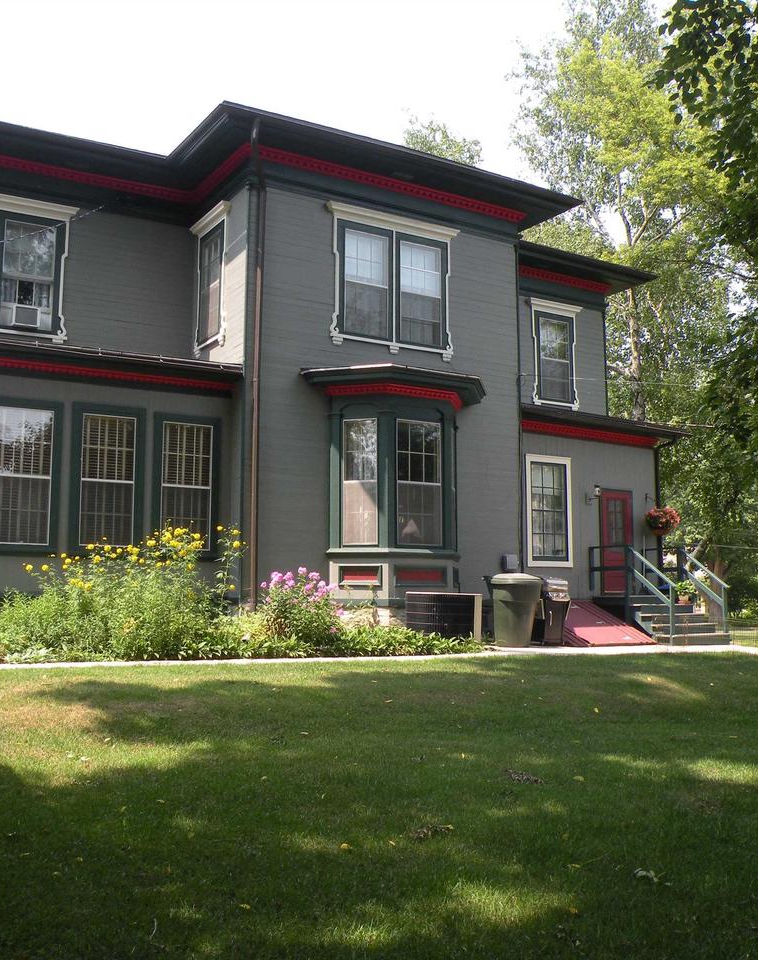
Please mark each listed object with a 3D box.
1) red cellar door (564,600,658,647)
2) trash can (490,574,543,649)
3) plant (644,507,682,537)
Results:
[{"bbox_3d":[3.891,2.594,18.204,1.700,0.750,1.750,4,-8,-31],"label":"red cellar door"},{"bbox_3d":[2.278,2.194,16.784,0.900,1.220,0.700,-2,-7,17],"label":"trash can"},{"bbox_3d":[5.692,0.835,20.079,0.700,0.600,0.700,0,-6,0],"label":"plant"}]

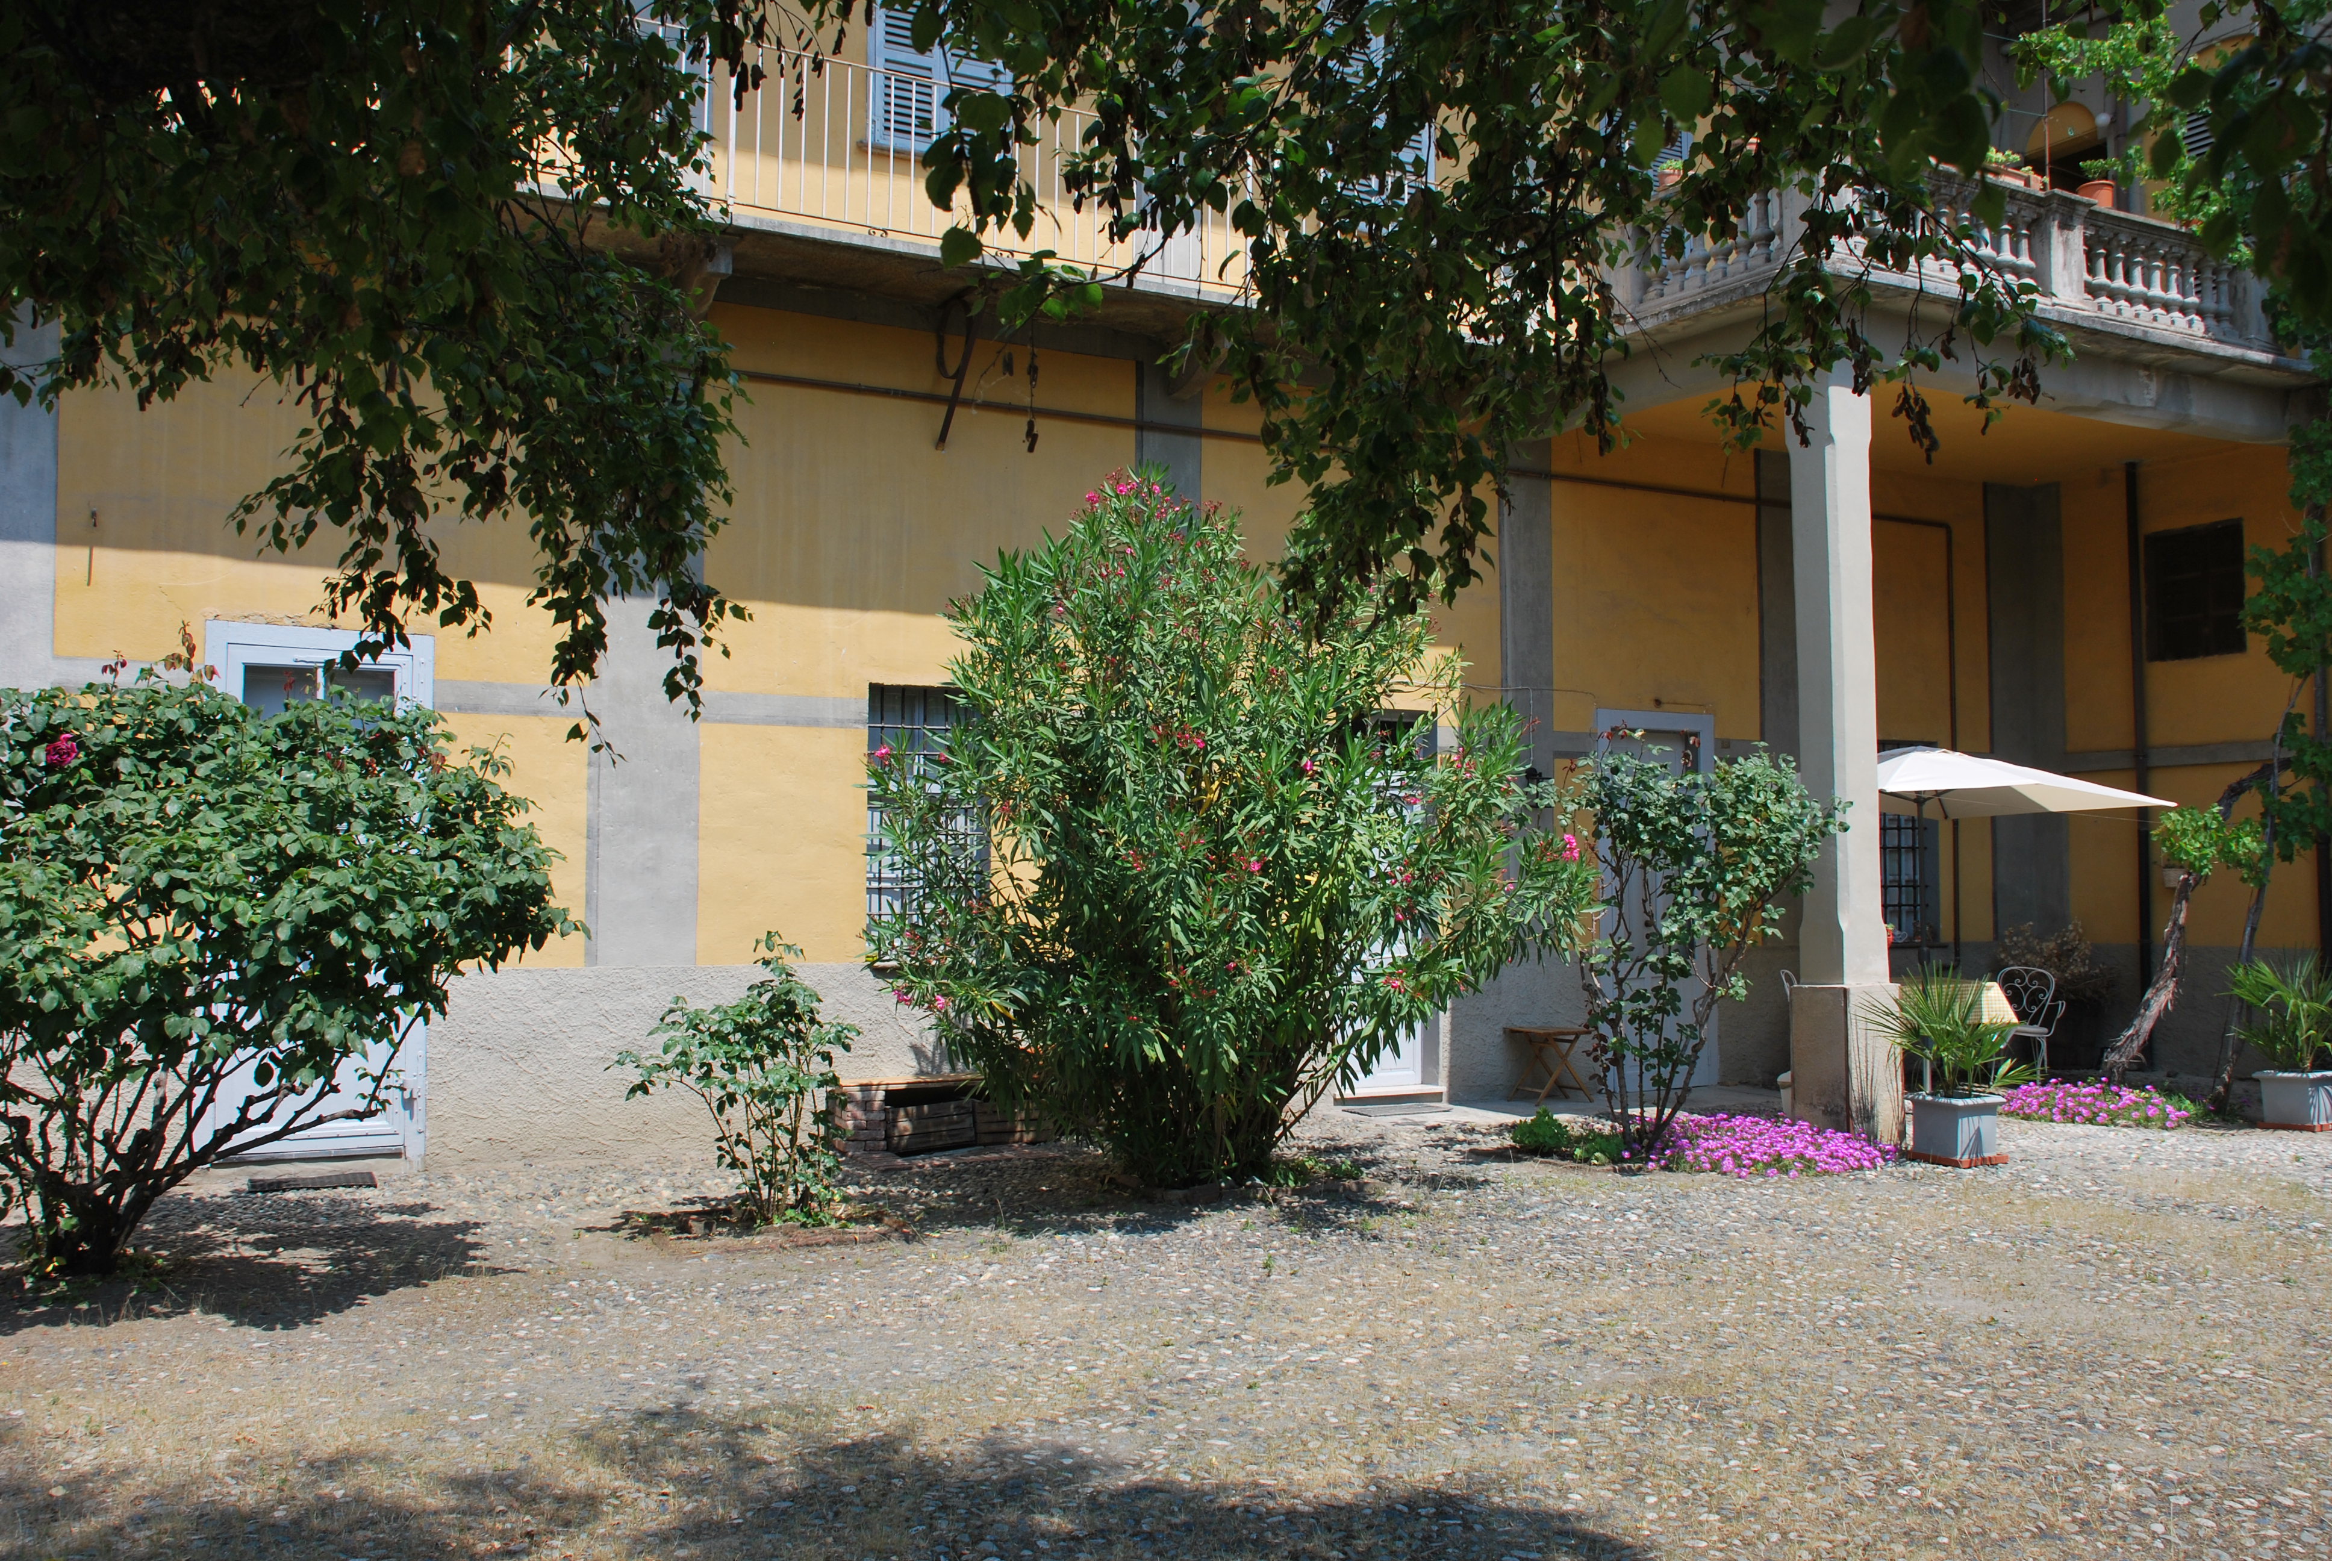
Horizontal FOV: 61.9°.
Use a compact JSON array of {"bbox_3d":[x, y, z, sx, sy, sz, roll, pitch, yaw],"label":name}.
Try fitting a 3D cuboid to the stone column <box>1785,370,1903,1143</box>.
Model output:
[{"bbox_3d":[3.970,-0.111,11.446,0.456,4.469,0.456,2,-4,-28],"label":"stone column"}]

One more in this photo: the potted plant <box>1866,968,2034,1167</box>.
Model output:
[{"bbox_3d":[4.300,1.559,10.693,0.919,1.053,0.845,-1,-3,22],"label":"potted plant"}]

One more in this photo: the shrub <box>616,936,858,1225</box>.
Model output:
[{"bbox_3d":[-1.929,1.336,8.764,1.087,1.274,0.924,1,-3,-12],"label":"shrub"}]

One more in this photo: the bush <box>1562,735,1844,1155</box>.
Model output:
[{"bbox_3d":[3.044,0.947,11.077,1.599,2.314,1.359,-1,-3,14],"label":"bush"}]

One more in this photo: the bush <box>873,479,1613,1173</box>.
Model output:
[{"bbox_3d":[0.346,0.201,10.189,3.797,3.702,3.228,0,-3,1],"label":"bush"}]

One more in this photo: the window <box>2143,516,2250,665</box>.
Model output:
[{"bbox_3d":[8.251,-1.501,15.547,0.119,1.043,0.837,2,-4,-28],"label":"window"}]

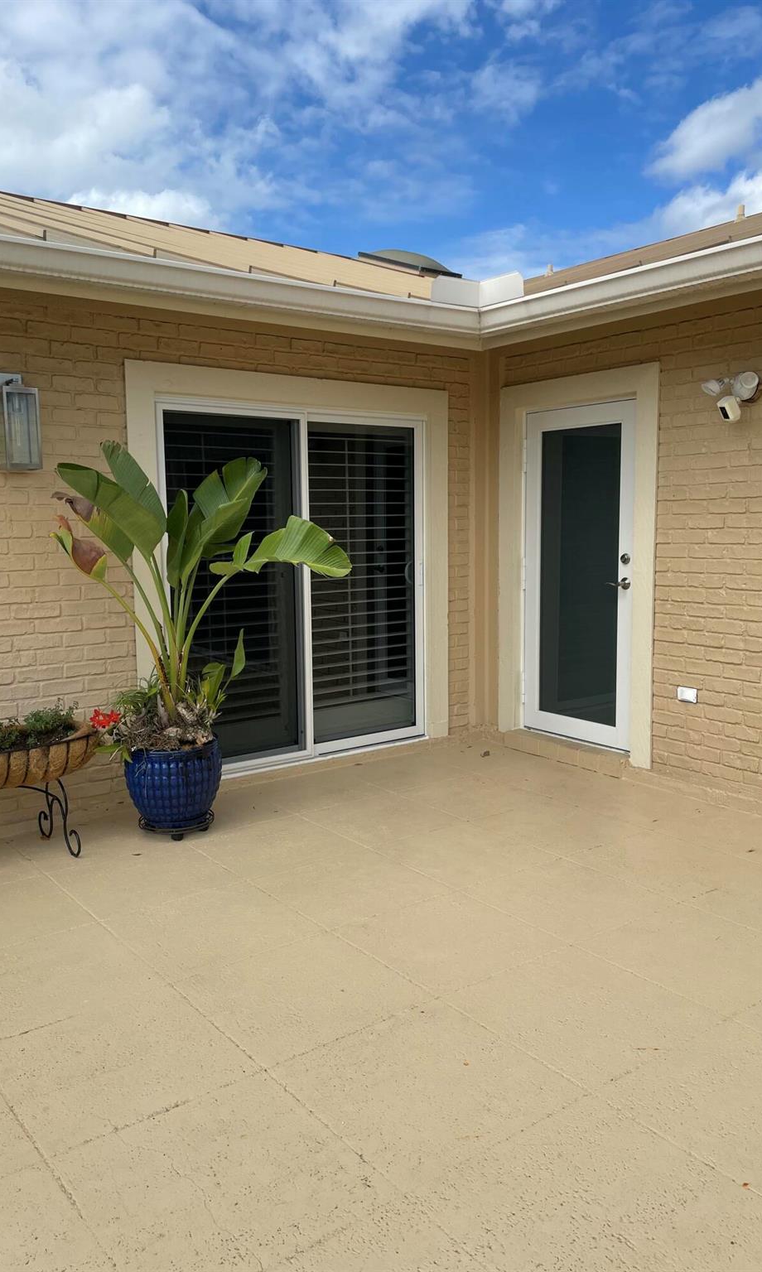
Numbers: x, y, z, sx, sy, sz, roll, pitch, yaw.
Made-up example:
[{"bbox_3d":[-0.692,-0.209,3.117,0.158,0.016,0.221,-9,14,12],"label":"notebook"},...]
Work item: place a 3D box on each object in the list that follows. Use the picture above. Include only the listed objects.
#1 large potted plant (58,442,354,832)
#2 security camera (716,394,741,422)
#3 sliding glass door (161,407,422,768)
[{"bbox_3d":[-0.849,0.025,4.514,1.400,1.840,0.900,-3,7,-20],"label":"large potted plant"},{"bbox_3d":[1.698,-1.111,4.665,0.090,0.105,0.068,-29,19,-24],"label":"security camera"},{"bbox_3d":[-0.447,-0.277,5.600,1.830,2.030,0.100,-6,8,-38],"label":"sliding glass door"}]

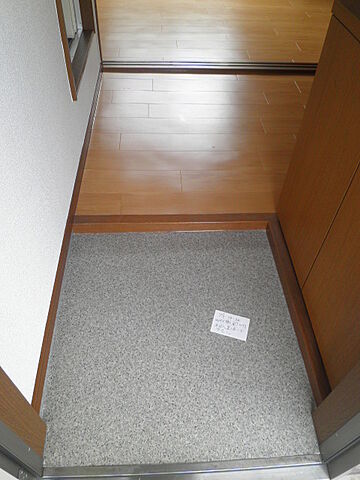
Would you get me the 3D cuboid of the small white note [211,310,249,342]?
[{"bbox_3d":[0.172,0.290,1.231,0.121,0.002,0.086,14,50,9],"label":"small white note"}]

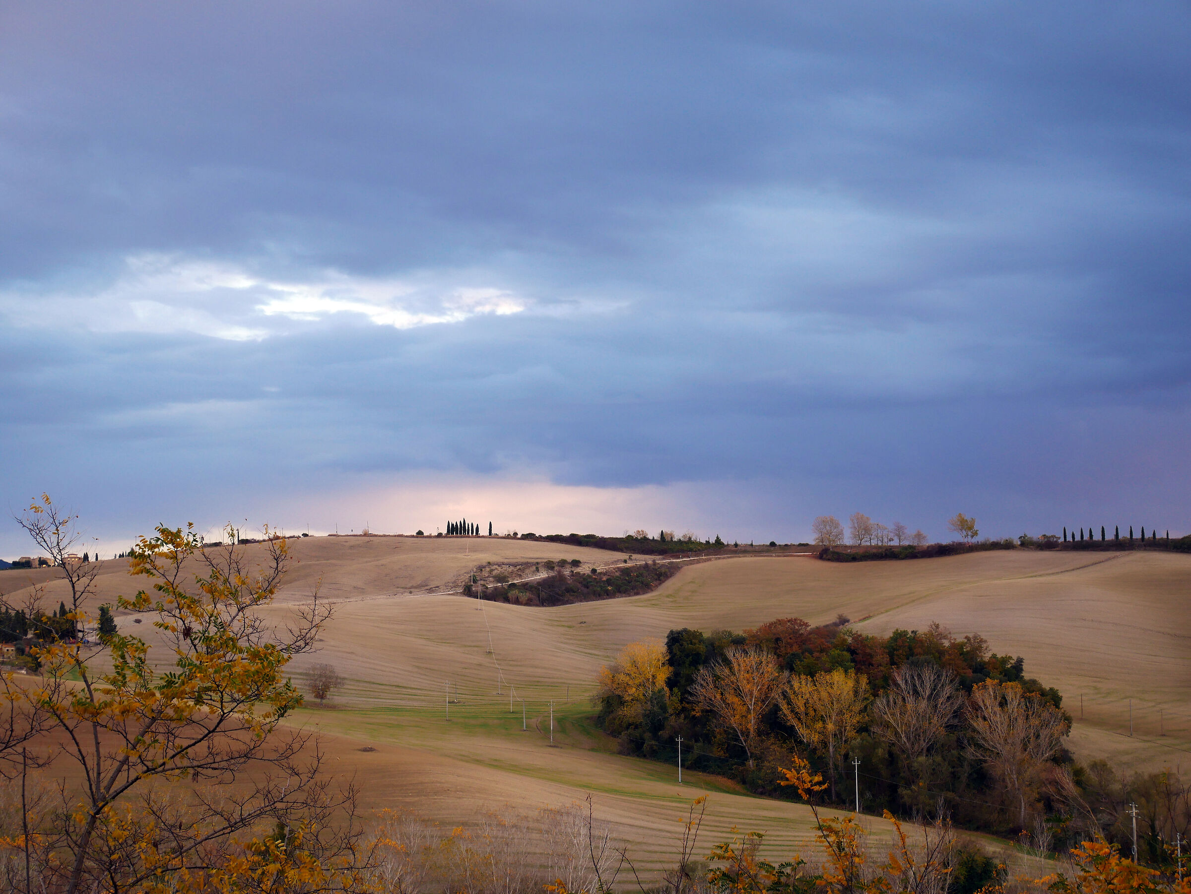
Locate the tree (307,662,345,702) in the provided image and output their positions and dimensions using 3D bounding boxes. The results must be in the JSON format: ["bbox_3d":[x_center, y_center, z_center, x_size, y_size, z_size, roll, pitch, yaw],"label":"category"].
[{"bbox_3d":[-73.369,64.435,600.000,10.644,11.531,10.000,0,-3,-7],"label":"tree"}]

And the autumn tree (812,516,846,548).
[{"bbox_3d":[98.598,35.845,930.000,13.749,13.552,12.500,0,-3,6],"label":"autumn tree"}]

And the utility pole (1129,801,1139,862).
[{"bbox_3d":[78.327,56.329,320.000,1.600,9.664,0.450,2,-3,-28],"label":"utility pole"}]

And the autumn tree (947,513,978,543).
[{"bbox_3d":[151.731,33.825,910.000,12.876,13.069,12.000,-1,-3,9],"label":"autumn tree"}]

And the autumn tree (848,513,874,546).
[{"bbox_3d":[112.150,35.059,930.000,10.500,14.338,10.500,0,-3,7],"label":"autumn tree"}]

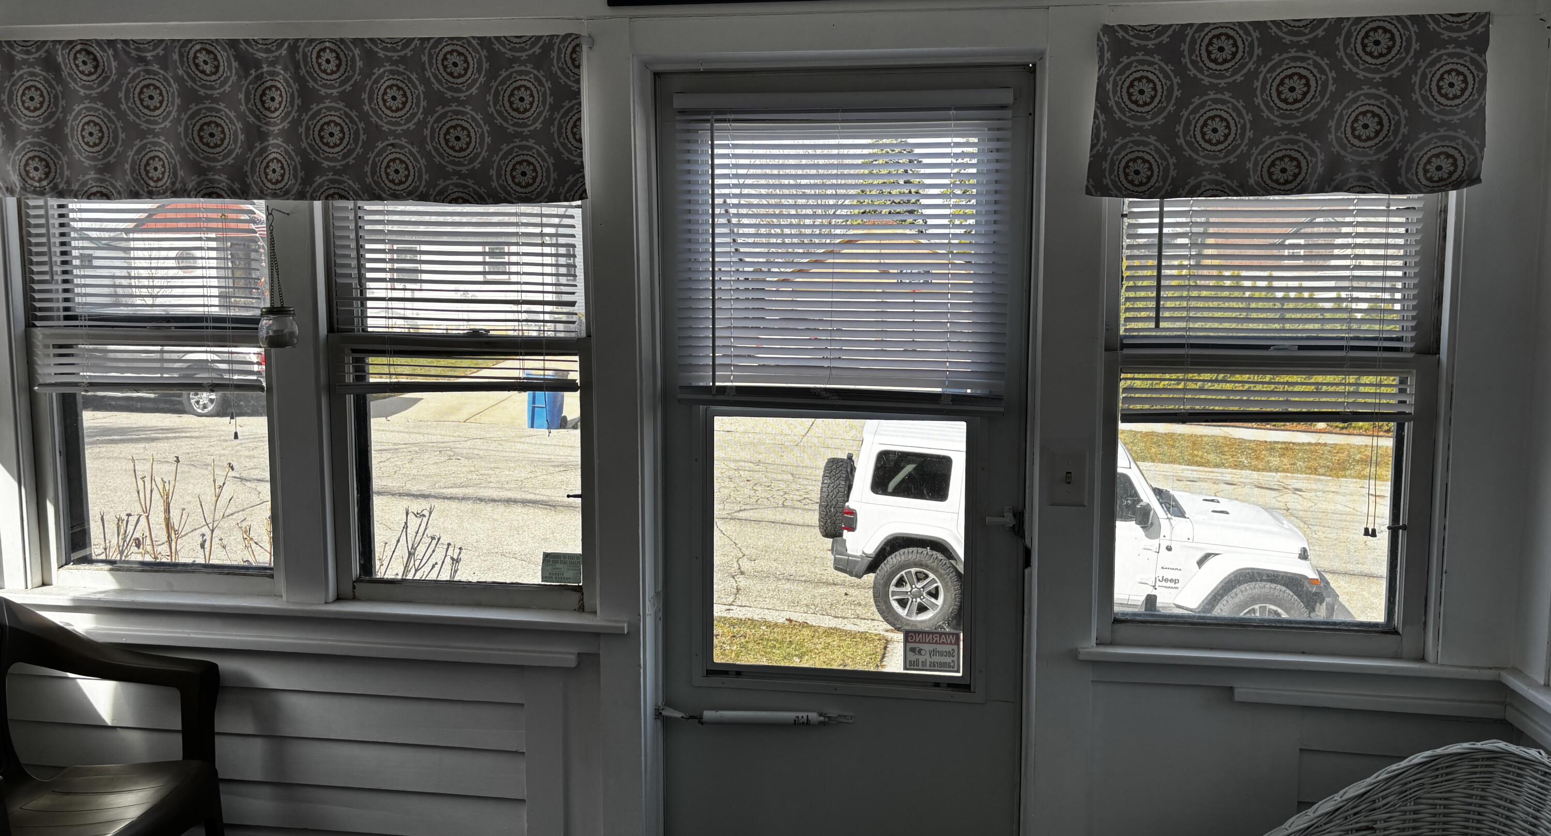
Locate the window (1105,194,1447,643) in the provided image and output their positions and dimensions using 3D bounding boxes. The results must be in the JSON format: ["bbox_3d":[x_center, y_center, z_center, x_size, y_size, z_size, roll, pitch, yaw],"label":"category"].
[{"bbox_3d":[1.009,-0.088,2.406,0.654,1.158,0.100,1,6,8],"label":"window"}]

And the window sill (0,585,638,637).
[{"bbox_3d":[-1.101,0.450,2.742,1.577,0.028,0.100,1,6,8],"label":"window sill"}]

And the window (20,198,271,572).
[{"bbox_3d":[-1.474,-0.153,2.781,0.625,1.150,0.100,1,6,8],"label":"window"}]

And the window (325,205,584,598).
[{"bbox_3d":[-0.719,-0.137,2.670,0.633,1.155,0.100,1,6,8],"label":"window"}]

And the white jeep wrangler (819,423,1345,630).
[{"bbox_3d":[2.850,1.100,11.300,4.750,1.860,1.880,3,6,15],"label":"white jeep wrangler"}]

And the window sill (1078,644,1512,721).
[{"bbox_3d":[1.053,0.544,2.417,0.833,0.108,0.085,1,6,8],"label":"window sill"}]

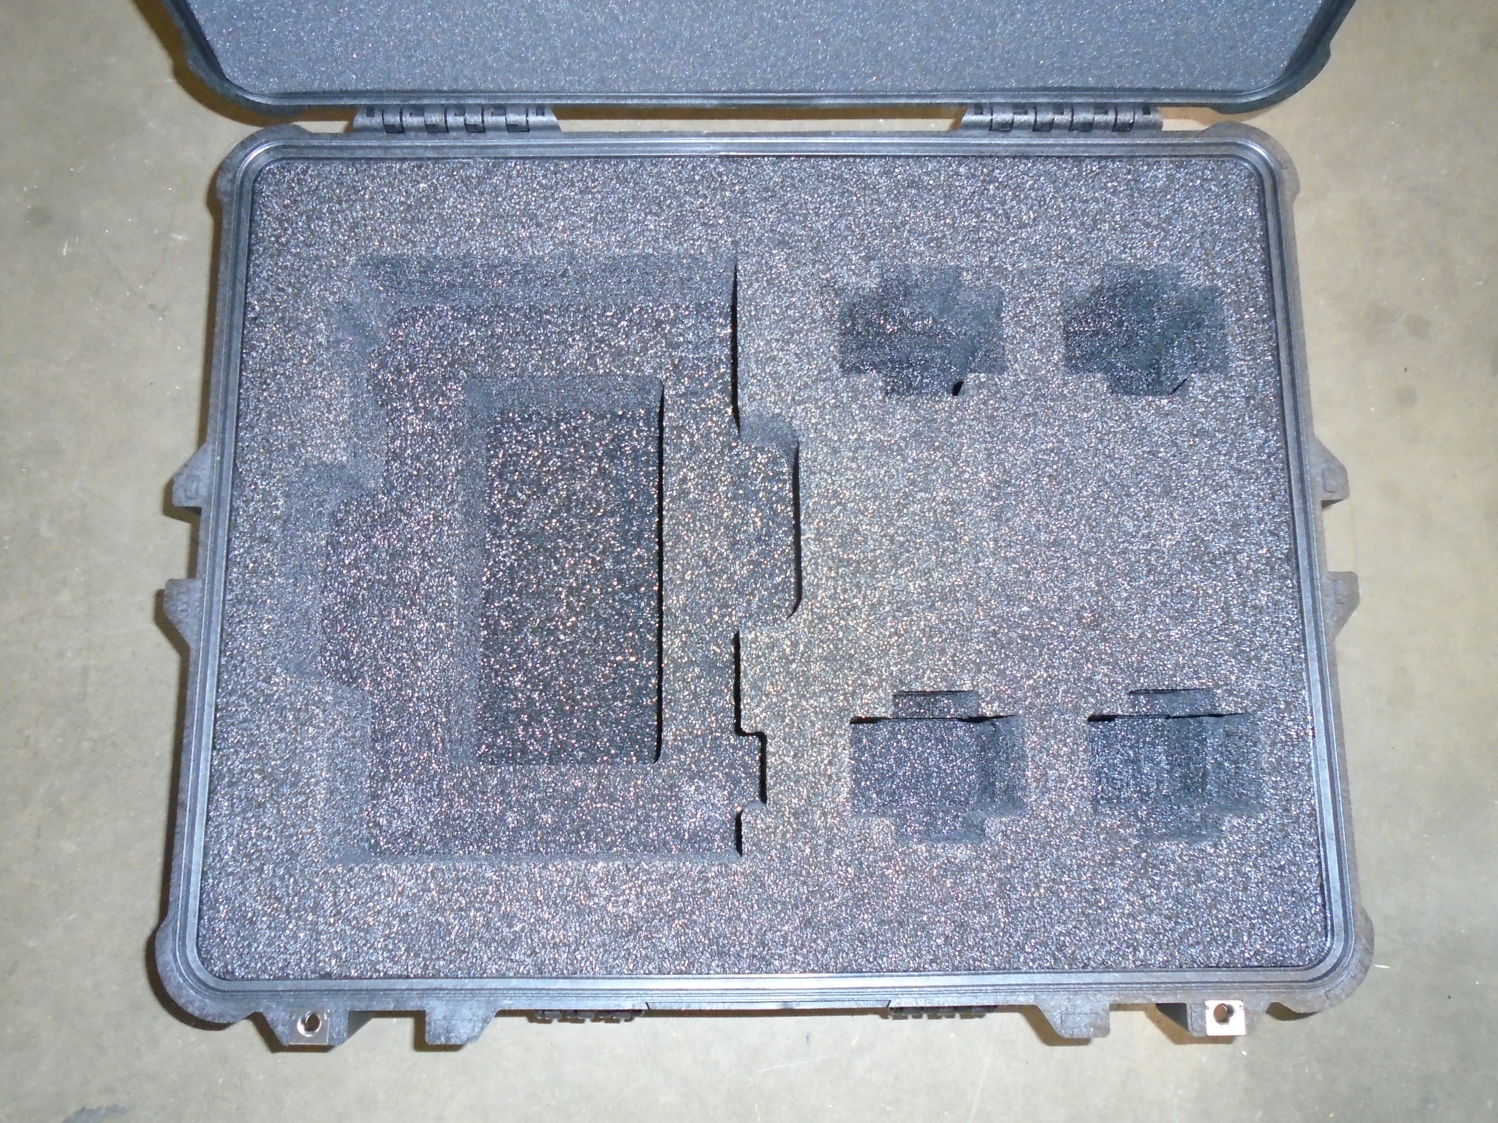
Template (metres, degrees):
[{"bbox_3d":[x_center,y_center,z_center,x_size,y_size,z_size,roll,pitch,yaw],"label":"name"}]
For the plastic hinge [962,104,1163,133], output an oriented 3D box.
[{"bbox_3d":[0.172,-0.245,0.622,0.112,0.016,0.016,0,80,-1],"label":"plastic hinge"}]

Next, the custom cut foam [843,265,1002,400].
[{"bbox_3d":[0.093,-0.118,0.638,0.087,0.068,0.073,0,80,-1],"label":"custom cut foam"}]

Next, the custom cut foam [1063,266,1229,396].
[{"bbox_3d":[0.214,-0.118,0.639,0.088,0.068,0.073,0,80,-1],"label":"custom cut foam"}]

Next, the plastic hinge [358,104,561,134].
[{"bbox_3d":[-0.161,-0.243,0.617,0.112,0.016,0.016,0,80,-1],"label":"plastic hinge"}]

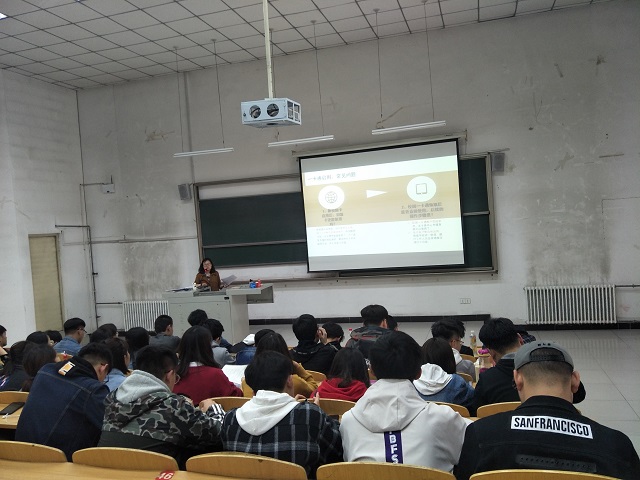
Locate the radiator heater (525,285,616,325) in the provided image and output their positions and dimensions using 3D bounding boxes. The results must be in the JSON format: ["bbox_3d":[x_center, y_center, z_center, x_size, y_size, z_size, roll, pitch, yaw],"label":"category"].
[{"bbox_3d":[4.499,1.171,7.954,1.480,0.690,0.150,-3,4,16],"label":"radiator heater"}]

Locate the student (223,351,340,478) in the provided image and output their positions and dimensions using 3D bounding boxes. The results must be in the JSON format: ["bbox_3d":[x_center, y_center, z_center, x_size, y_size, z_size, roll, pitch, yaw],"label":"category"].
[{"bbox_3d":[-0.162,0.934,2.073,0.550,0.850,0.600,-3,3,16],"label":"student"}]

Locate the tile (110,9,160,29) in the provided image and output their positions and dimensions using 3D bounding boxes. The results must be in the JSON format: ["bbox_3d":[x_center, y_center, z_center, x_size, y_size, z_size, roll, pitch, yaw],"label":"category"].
[{"bbox_3d":[-2.894,-3.454,6.985,0.600,0.030,0.560,-3,3,16],"label":"tile"}]

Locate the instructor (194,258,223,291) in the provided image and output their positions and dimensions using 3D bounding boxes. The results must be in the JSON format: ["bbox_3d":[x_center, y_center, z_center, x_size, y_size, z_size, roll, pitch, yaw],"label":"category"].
[{"bbox_3d":[-2.101,1.162,8.607,0.480,1.600,0.350,-3,4,11],"label":"instructor"}]

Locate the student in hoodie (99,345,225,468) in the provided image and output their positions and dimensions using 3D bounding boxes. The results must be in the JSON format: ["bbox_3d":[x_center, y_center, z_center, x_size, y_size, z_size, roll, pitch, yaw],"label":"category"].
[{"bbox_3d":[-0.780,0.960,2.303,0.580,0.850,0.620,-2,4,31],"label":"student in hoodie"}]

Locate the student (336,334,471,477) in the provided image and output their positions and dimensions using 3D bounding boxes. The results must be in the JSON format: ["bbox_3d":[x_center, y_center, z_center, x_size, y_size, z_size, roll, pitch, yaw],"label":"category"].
[{"bbox_3d":[0.402,0.934,1.895,0.510,1.200,0.700,-3,4,16],"label":"student"}]

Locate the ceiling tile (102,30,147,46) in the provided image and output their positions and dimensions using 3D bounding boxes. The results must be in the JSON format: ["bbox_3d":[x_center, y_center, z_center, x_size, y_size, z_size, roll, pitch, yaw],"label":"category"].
[{"bbox_3d":[-3.351,-3.476,7.665,0.600,0.020,0.600,-3,4,16],"label":"ceiling tile"}]

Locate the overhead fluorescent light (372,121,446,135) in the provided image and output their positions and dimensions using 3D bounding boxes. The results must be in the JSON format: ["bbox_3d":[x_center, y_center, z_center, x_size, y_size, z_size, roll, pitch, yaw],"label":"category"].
[{"bbox_3d":[1.410,-1.787,7.071,1.200,0.080,0.120,-3,3,16],"label":"overhead fluorescent light"}]

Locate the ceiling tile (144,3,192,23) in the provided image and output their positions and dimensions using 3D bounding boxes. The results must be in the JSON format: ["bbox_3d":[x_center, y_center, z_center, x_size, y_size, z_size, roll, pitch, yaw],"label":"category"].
[{"bbox_3d":[-2.310,-3.485,6.821,0.600,0.030,0.560,-3,3,16],"label":"ceiling tile"}]

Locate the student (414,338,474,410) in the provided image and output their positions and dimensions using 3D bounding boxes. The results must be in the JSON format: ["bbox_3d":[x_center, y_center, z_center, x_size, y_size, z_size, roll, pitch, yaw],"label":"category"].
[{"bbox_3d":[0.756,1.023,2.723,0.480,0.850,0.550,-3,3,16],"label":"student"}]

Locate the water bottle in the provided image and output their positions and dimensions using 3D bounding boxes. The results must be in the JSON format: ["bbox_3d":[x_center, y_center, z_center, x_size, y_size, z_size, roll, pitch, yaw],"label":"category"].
[{"bbox_3d":[1.456,0.980,4.200,0.065,0.235,0.065,-3,4,16],"label":"water bottle"}]

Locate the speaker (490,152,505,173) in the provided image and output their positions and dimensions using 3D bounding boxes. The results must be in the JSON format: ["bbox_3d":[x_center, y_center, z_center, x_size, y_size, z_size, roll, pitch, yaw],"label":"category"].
[{"bbox_3d":[3.148,-1.371,7.848,0.220,0.350,0.200,-3,3,16],"label":"speaker"}]

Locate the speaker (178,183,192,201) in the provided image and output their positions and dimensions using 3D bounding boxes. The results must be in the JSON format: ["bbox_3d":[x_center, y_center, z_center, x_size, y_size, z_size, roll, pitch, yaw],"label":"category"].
[{"bbox_3d":[-2.966,-1.045,9.761,0.240,0.350,0.220,-4,4,6],"label":"speaker"}]

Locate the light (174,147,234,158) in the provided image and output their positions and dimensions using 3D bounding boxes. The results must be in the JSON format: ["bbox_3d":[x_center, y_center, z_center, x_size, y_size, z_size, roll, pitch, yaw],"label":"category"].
[{"bbox_3d":[-2.154,-1.612,8.202,1.250,0.070,0.120,-3,4,16],"label":"light"}]

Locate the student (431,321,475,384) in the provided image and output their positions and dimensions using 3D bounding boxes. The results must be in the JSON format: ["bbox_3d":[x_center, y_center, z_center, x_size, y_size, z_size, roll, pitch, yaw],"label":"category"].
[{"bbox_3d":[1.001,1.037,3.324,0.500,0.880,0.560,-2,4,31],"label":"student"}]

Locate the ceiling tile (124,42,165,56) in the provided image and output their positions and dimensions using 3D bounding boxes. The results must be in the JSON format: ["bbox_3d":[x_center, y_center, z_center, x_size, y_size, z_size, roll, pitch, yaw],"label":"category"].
[{"bbox_3d":[-3.169,-3.498,8.134,0.600,0.030,0.560,-3,3,16],"label":"ceiling tile"}]

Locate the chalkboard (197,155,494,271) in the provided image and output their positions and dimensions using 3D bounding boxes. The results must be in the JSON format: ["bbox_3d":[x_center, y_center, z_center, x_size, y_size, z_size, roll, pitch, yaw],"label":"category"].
[{"bbox_3d":[0.224,-0.386,8.793,5.900,2.050,0.130,-3,3,16],"label":"chalkboard"}]

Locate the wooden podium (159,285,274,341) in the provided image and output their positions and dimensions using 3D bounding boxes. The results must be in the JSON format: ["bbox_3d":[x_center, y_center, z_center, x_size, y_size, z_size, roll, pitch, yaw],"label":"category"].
[{"bbox_3d":[-1.799,1.441,8.186,1.940,1.100,0.700,-3,4,16],"label":"wooden podium"}]

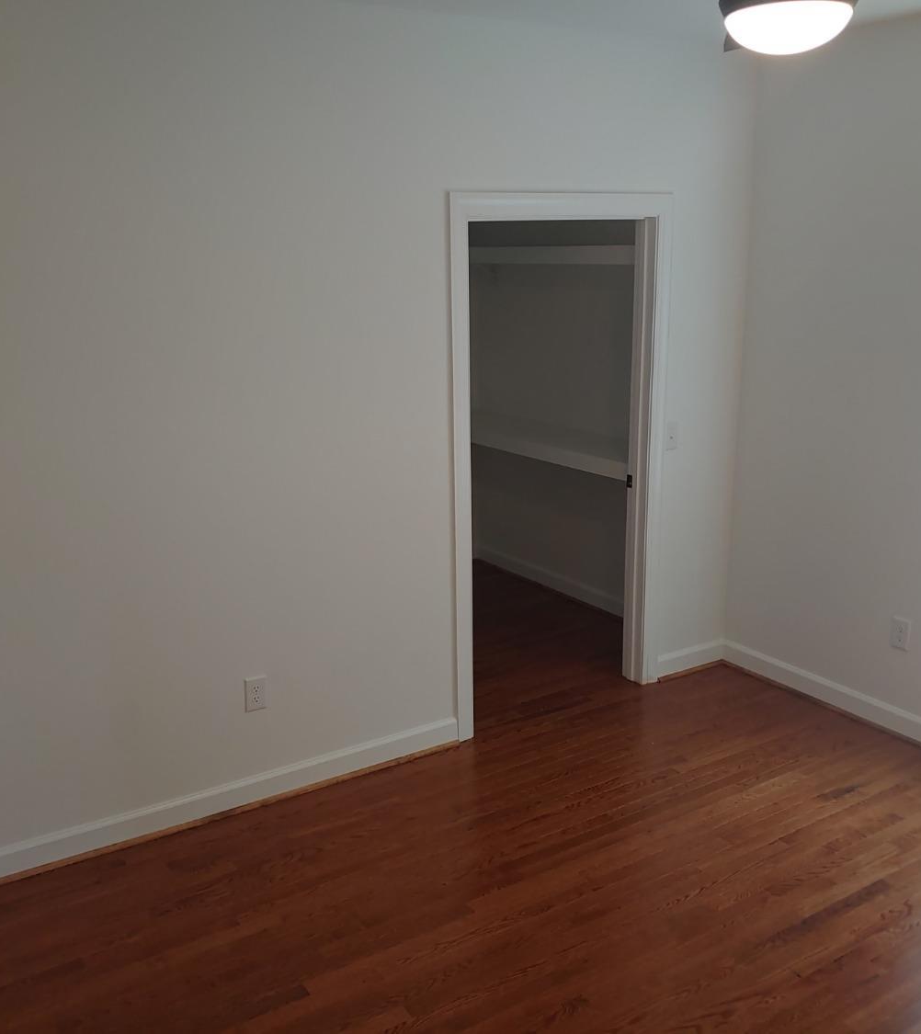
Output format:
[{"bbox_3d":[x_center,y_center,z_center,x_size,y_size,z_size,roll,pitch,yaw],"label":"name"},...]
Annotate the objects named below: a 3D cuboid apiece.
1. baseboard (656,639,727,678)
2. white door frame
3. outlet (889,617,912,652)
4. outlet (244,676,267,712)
[{"bbox_3d":[1.091,0.677,4.683,0.430,0.118,0.020,-9,17,-30],"label":"baseboard"},{"bbox_3d":[0.400,-0.204,4.099,1.063,2.135,0.140,-9,17,-30],"label":"white door frame"},{"bbox_3d":[1.750,0.467,3.958,0.009,0.122,0.078,-9,17,-30],"label":"outlet"},{"bbox_3d":[-0.724,0.628,3.525,0.078,0.121,0.009,-9,17,-30],"label":"outlet"}]

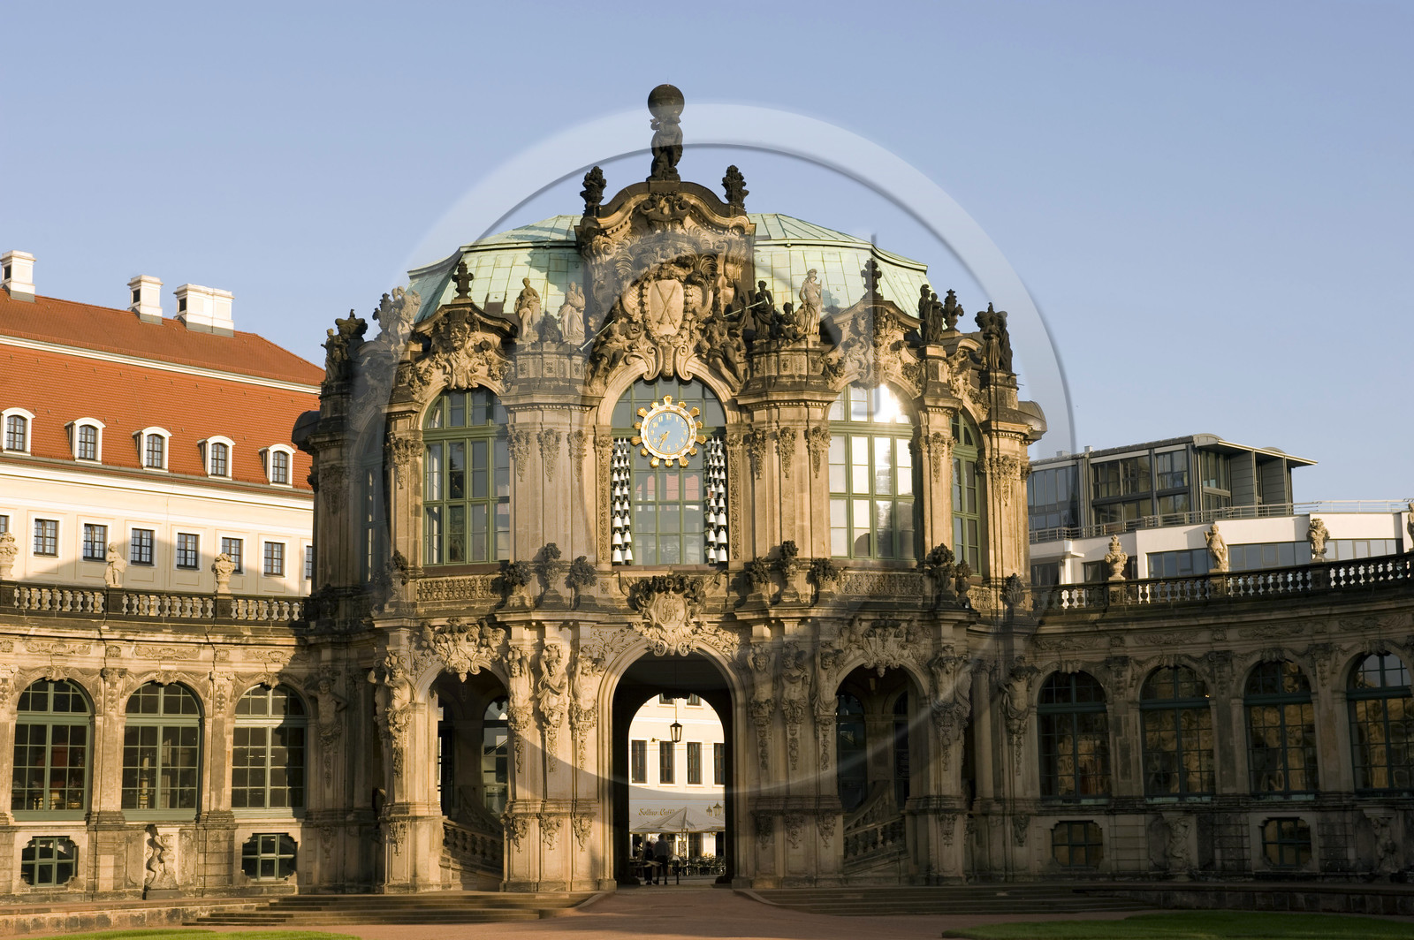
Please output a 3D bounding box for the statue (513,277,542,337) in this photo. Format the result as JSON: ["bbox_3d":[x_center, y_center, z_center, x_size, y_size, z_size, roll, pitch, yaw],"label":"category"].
[{"bbox_3d":[-5.681,-5.135,69.554,0.786,1.730,0.750,-2,-9,5],"label":"statue"}]

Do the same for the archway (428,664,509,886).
[{"bbox_3d":[-7.267,9.455,67.328,2.143,6.571,1.200,-4,-9,16],"label":"archway"}]

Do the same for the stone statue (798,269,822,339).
[{"bbox_3d":[3.239,-5.225,69.338,0.684,2.105,0.750,0,-9,-3],"label":"stone statue"}]

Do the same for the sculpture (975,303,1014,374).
[{"bbox_3d":[9.787,-4.473,74.911,0.867,2.198,1.000,2,-10,-20],"label":"sculpture"}]

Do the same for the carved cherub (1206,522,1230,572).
[{"bbox_3d":[16.493,2.529,70.857,0.600,1.560,0.500,-8,-12,35],"label":"carved cherub"}]

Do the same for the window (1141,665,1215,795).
[{"bbox_3d":[15.053,8.408,70.290,2.380,4.150,0.300,-7,-11,33],"label":"window"}]

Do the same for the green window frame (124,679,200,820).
[{"bbox_3d":[-16.633,8.578,67.050,2.467,4.080,0.250,6,-11,-35],"label":"green window frame"}]

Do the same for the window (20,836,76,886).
[{"bbox_3d":[-21.190,12.580,70.749,1.780,1.570,0.300,8,-13,-42],"label":"window"}]

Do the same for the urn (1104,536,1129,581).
[{"bbox_3d":[12.846,2.787,68.885,0.684,1.427,0.684,-6,-11,32],"label":"urn"}]

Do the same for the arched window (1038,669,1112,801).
[{"bbox_3d":[12.090,8.725,72.330,2.300,4.150,0.300,-6,-10,27],"label":"arched window"}]

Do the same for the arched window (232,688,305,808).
[{"bbox_3d":[-14.513,9.252,72.901,2.380,4.250,0.300,4,-10,-26],"label":"arched window"}]

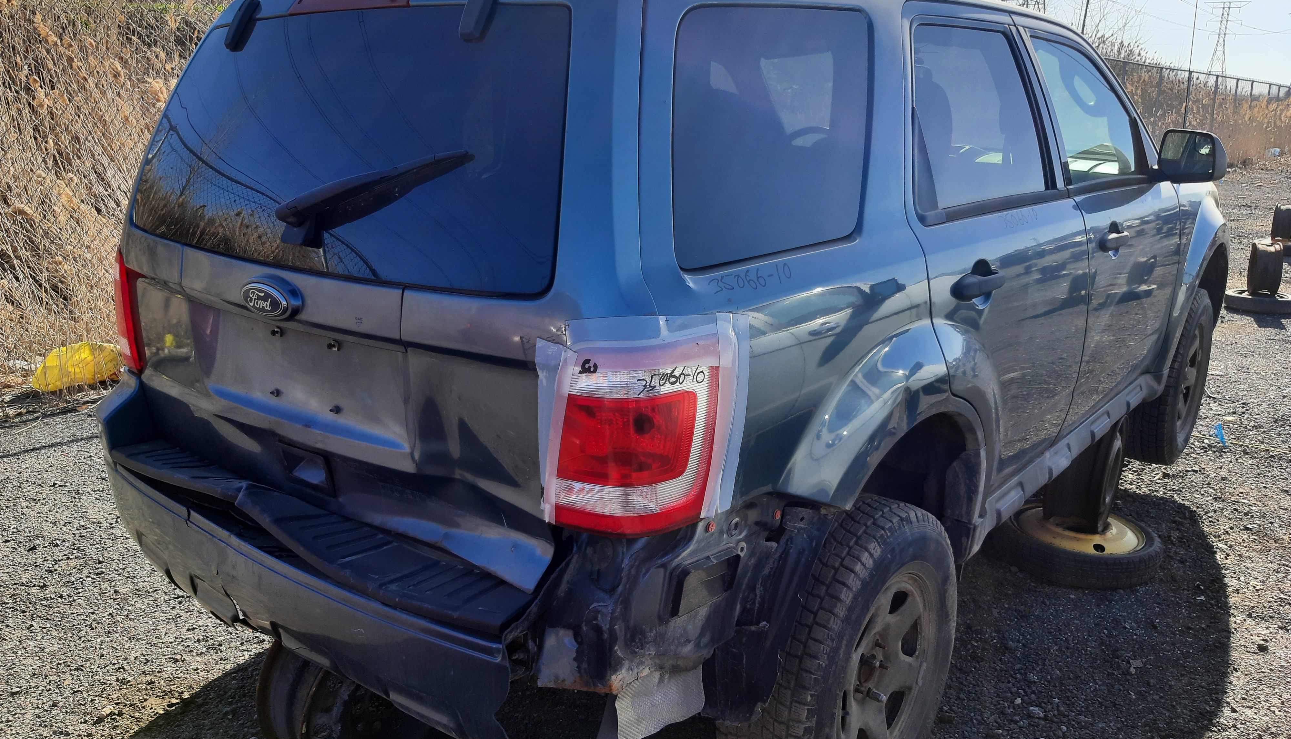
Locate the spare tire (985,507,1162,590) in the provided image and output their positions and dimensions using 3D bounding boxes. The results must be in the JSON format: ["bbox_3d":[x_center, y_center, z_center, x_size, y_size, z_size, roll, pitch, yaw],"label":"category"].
[{"bbox_3d":[1.501,0.592,3.427,0.568,0.130,0.568,0,15,0],"label":"spare tire"}]

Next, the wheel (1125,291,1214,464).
[{"bbox_3d":[2.136,0.028,4.045,0.240,0.720,0.720,12,20,38],"label":"wheel"}]

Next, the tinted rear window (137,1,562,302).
[{"bbox_3d":[-0.600,-0.423,1.770,1.310,0.470,0.090,12,-1,38],"label":"tinted rear window"}]

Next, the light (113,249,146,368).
[{"bbox_3d":[-1.202,-0.162,2.332,0.200,0.280,0.185,12,20,38],"label":"light"}]

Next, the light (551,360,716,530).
[{"bbox_3d":[-0.019,0.097,1.397,0.200,0.280,0.185,12,20,38],"label":"light"}]

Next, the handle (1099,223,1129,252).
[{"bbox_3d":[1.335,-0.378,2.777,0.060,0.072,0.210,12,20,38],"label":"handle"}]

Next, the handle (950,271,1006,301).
[{"bbox_3d":[0.689,-0.180,2.013,0.060,0.065,0.210,12,20,38],"label":"handle"}]

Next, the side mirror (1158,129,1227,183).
[{"bbox_3d":[1.750,-0.681,3.112,0.205,0.175,0.140,12,20,38],"label":"side mirror"}]

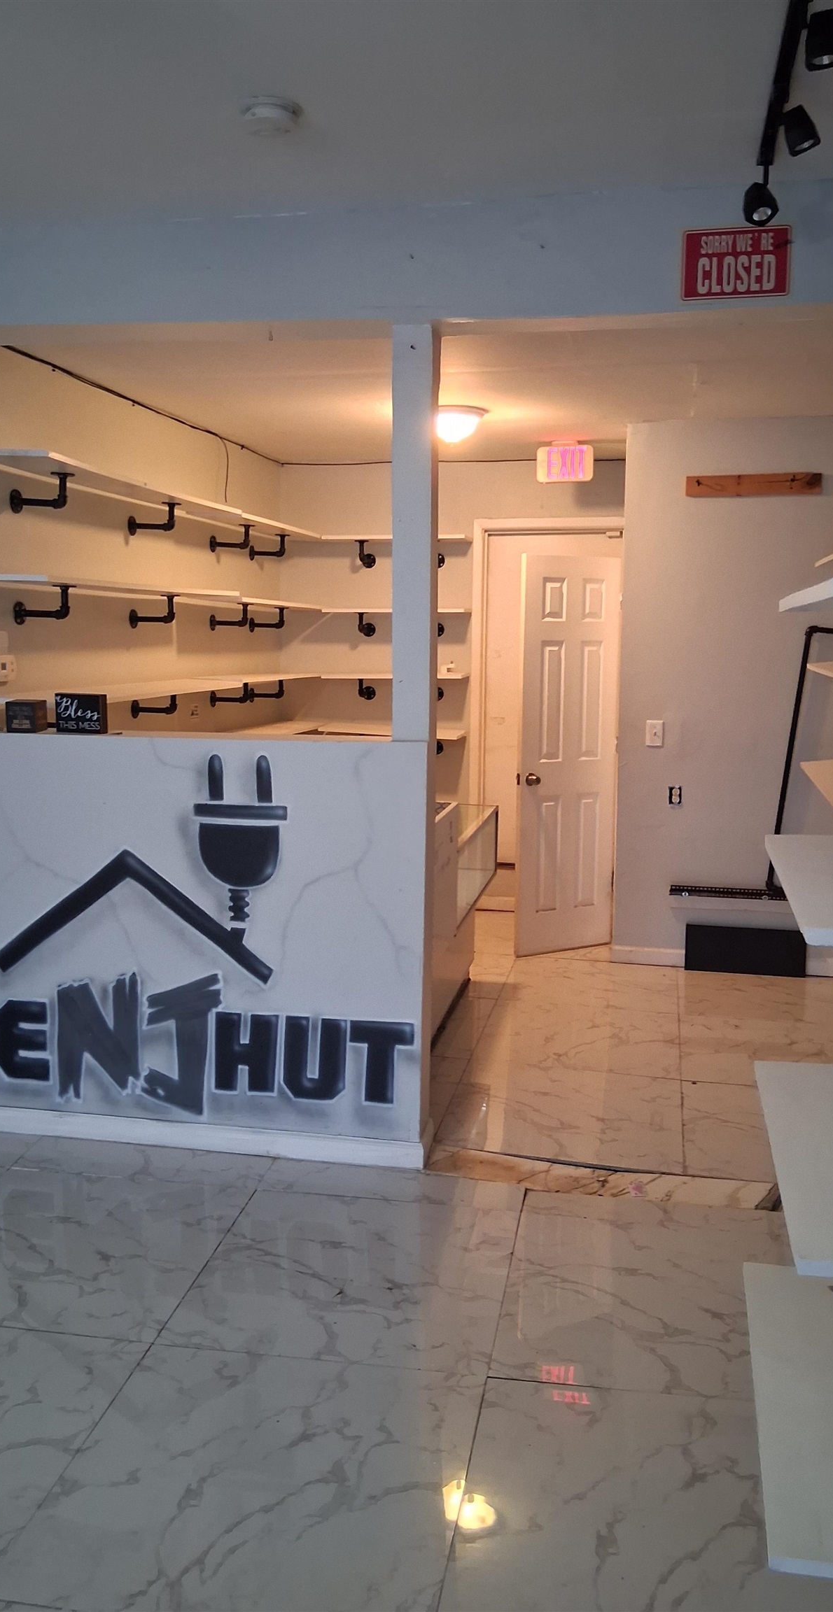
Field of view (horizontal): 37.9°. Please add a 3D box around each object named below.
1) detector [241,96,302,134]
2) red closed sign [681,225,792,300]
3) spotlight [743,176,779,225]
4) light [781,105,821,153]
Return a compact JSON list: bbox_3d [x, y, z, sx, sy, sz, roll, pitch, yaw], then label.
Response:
[{"bbox_3d":[-0.339,-1.598,2.822,0.140,0.045,0.140,2,9,10],"label":"detector"},{"bbox_3d":[0.870,-1.477,3.291,0.282,0.182,0.012,2,9,10],"label":"red closed sign"},{"bbox_3d":[0.873,-1.531,3.075,0.073,0.100,0.073,-5,-19,-32],"label":"spotlight"},{"bbox_3d":[0.848,-1.487,2.665,0.066,0.100,0.066,-24,1,17],"label":"light"}]

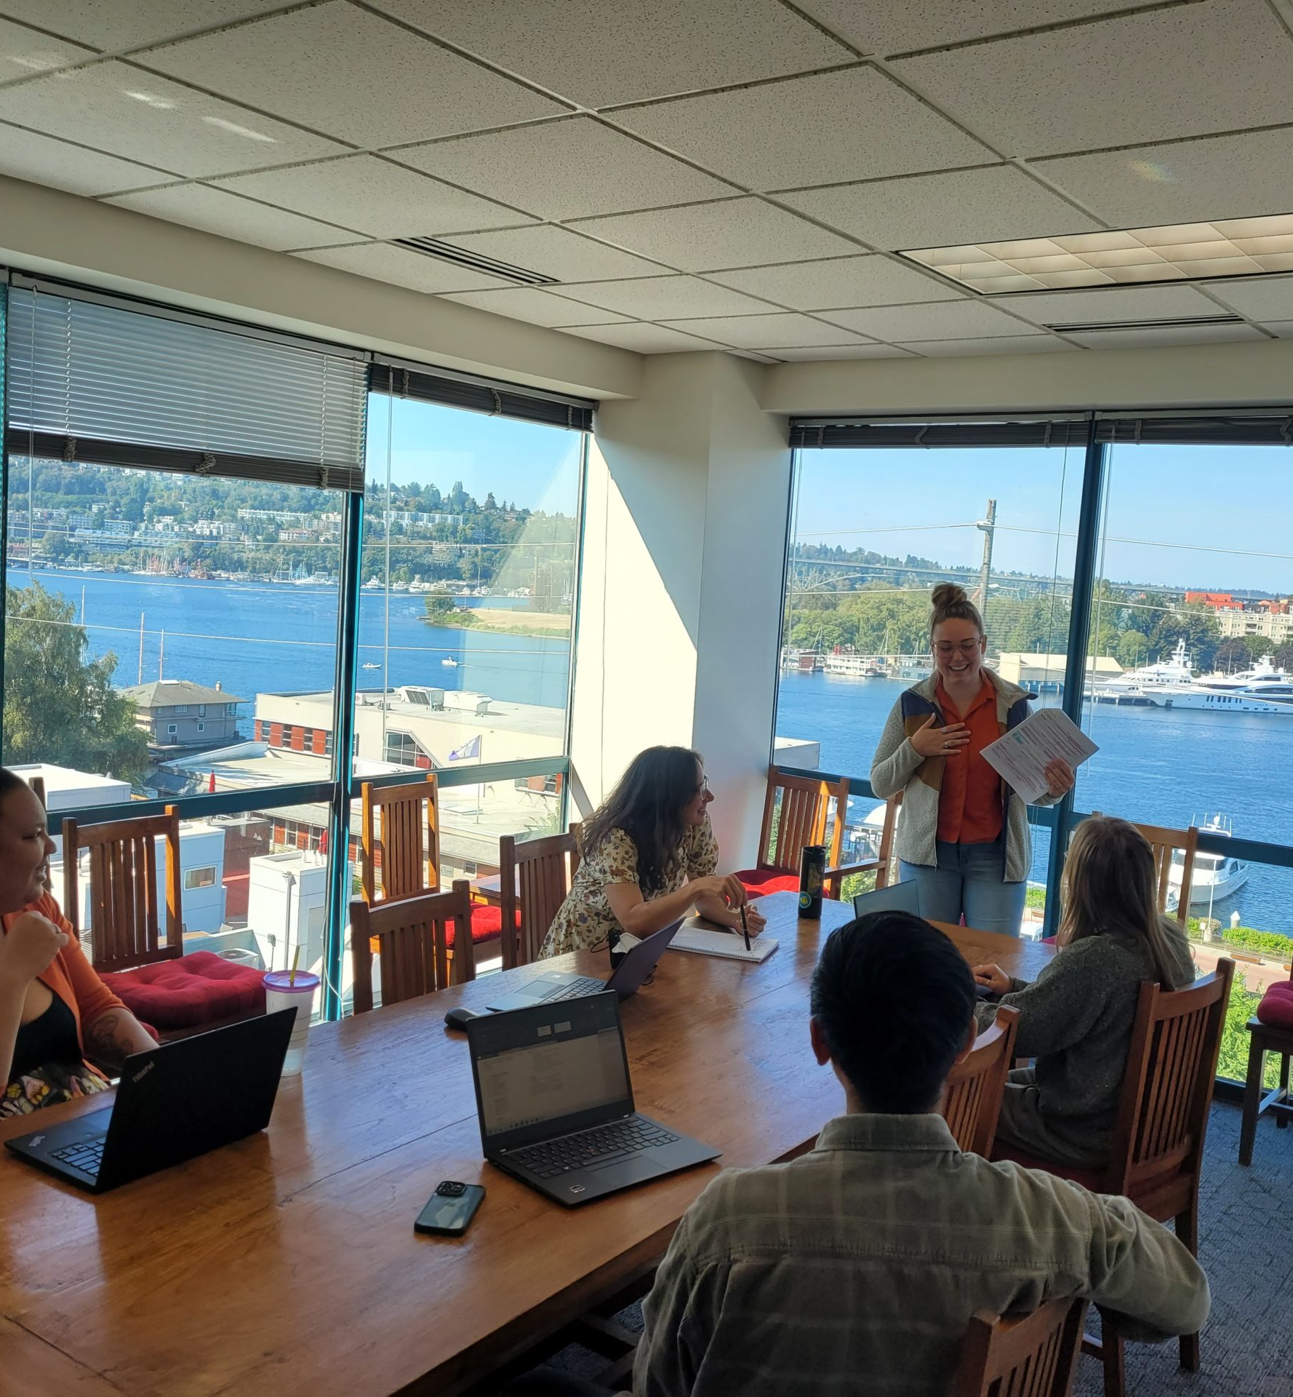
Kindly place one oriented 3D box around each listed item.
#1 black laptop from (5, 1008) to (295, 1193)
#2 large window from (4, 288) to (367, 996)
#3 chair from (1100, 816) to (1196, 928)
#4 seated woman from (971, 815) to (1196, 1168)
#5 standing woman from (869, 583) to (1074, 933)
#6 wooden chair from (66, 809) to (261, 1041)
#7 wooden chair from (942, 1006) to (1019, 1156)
[{"bbox_3d":[-0.777,0.606,2.218,0.286,0.230,0.321,7,6,33],"label":"black laptop"},{"bbox_3d":[-1.382,-0.003,4.274,0.100,2.220,1.260,7,6,36],"label":"large window"},{"bbox_3d":[1.562,0.902,4.737,0.450,0.930,0.520,7,6,36],"label":"chair"},{"bbox_3d":[0.863,0.853,3.110,0.520,1.233,0.620,-1,7,-42],"label":"seated woman"},{"bbox_3d":[0.993,0.519,4.390,0.560,1.740,0.400,5,5,17],"label":"standing woman"},{"bbox_3d":[-1.296,0.826,3.787,0.520,0.950,0.460,7,6,36],"label":"wooden chair"},{"bbox_3d":[0.369,1.017,2.662,0.500,0.925,0.450,8,7,40],"label":"wooden chair"}]

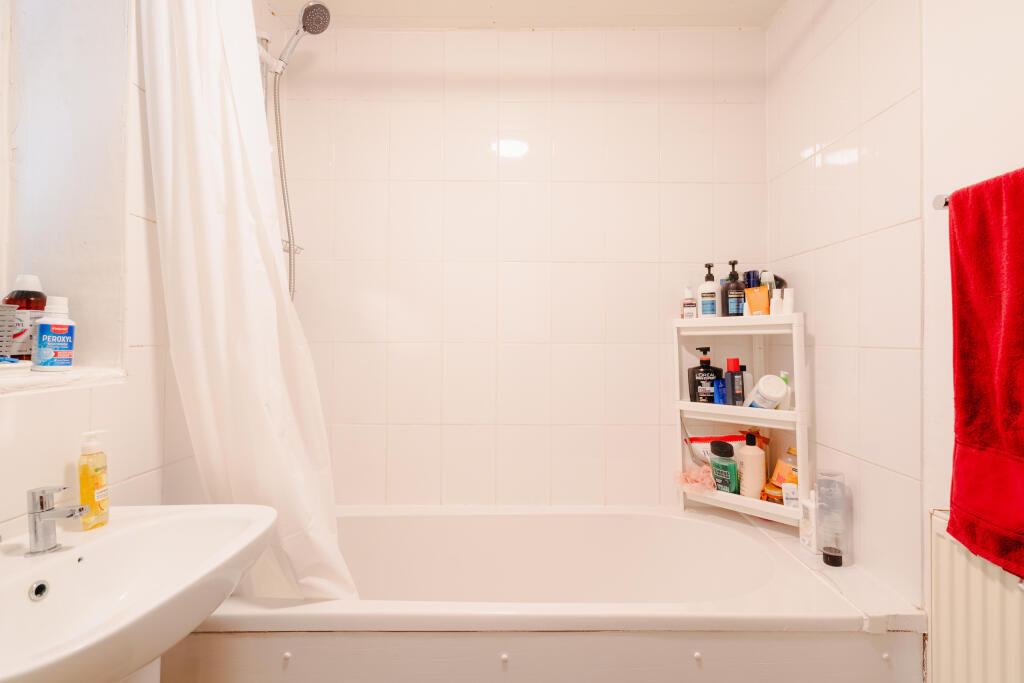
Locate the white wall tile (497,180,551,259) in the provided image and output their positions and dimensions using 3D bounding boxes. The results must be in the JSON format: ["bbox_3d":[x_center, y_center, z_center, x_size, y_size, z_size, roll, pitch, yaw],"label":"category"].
[{"bbox_3d":[0.047,-0.446,1.698,0.200,0.300,0.010,0,-1,-1],"label":"white wall tile"}]

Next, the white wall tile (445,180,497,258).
[{"bbox_3d":[-0.153,-0.442,1.687,0.199,0.298,0.010,0,0,0],"label":"white wall tile"}]

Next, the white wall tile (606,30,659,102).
[{"bbox_3d":[0.458,-1.044,1.730,0.202,0.271,0.010,0,-1,0],"label":"white wall tile"}]

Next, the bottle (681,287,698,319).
[{"bbox_3d":[0.646,-0.141,1.651,0.061,0.118,0.037,0,-1,27],"label":"bottle"}]

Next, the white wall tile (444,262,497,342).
[{"bbox_3d":[-0.154,-0.143,1.685,0.199,0.298,0.010,0,0,0],"label":"white wall tile"}]

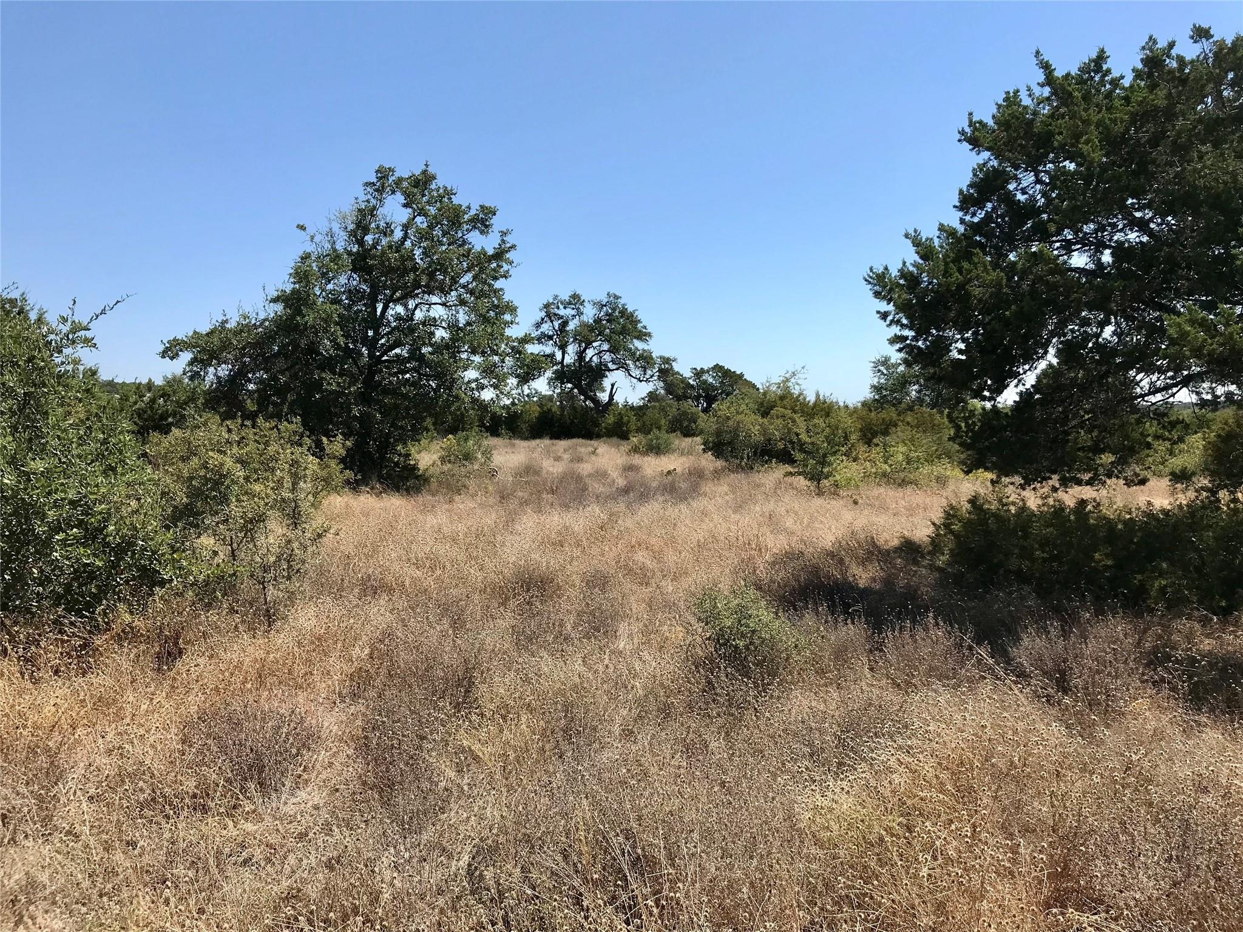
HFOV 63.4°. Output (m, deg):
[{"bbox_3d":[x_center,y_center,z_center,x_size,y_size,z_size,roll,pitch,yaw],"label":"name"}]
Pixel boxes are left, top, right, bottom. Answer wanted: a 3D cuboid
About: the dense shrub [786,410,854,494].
[{"bbox_3d":[3.516,-0.258,17.800,1.151,1.405,1.093,0,4,0],"label":"dense shrub"}]

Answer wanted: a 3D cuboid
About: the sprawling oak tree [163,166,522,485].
[{"bbox_3d":[-4.934,-2.467,17.800,5.881,5.235,5.411,0,4,0],"label":"sprawling oak tree"}]

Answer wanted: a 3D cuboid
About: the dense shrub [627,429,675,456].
[{"bbox_3d":[0.868,-0.672,29.000,1.357,0.803,1.289,0,4,0],"label":"dense shrub"}]

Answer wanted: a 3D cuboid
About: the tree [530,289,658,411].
[{"bbox_3d":[-1.066,-4.643,46.000,6.072,6.460,5.465,0,4,0],"label":"tree"}]

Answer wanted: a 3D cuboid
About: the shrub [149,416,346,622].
[{"bbox_3d":[-2.752,0.390,7.400,1.387,1.448,1.248,0,4,0],"label":"shrub"}]

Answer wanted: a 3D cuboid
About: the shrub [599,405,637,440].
[{"bbox_3d":[-0.162,-1.805,42.000,1.567,1.447,1.567,0,4,0],"label":"shrub"}]

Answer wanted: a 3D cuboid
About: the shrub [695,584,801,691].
[{"bbox_3d":[0.703,0.955,5.600,0.575,0.580,0.546,0,4,0],"label":"shrub"}]

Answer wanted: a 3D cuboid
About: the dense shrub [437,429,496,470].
[{"bbox_3d":[-3.588,-0.389,23.000,1.314,0.920,1.249,0,4,0],"label":"dense shrub"}]

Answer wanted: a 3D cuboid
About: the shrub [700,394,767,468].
[{"bbox_3d":[2.804,-0.864,24.500,1.720,1.766,1.720,0,4,0],"label":"shrub"}]

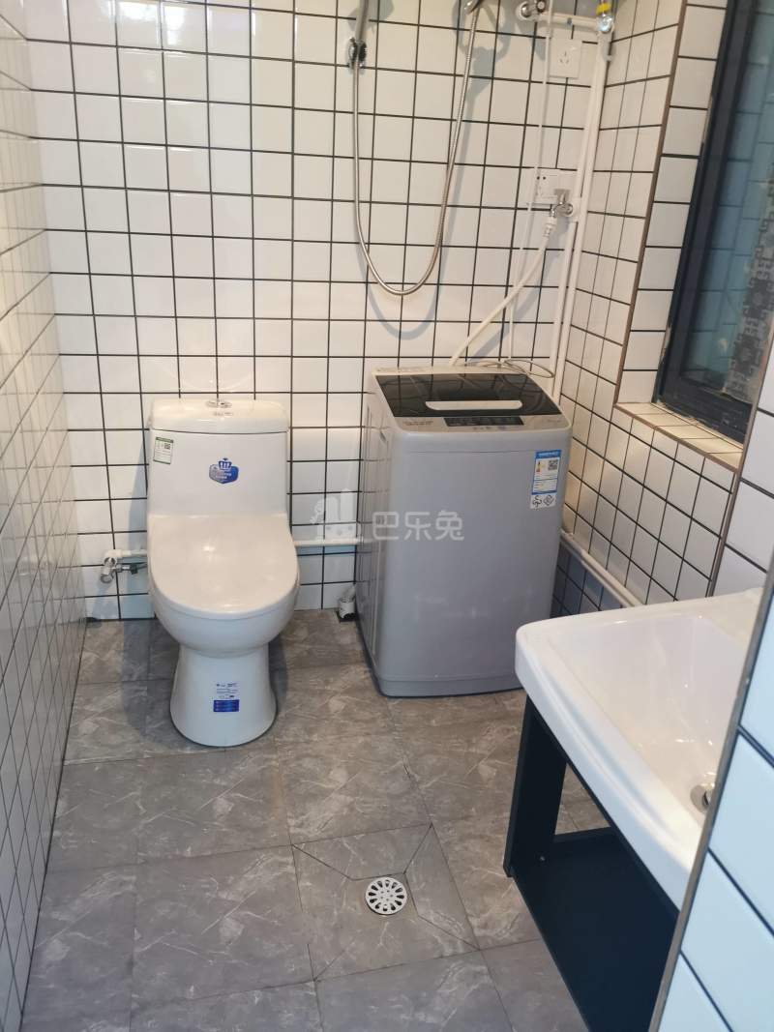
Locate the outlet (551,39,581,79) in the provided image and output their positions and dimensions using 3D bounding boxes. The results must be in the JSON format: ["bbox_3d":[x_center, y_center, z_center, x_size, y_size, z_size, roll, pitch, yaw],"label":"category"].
[{"bbox_3d":[0.462,-1.182,2.080,0.086,0.086,0.010,-2,24,-13],"label":"outlet"}]

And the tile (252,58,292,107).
[{"bbox_3d":[-0.274,-1.035,1.929,0.099,0.099,0.009,-2,23,-13],"label":"tile"}]

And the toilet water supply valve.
[{"bbox_3d":[-0.734,0.130,2.253,0.125,0.060,0.110,-2,24,-12],"label":"toilet water supply valve"}]

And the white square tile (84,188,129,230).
[{"bbox_3d":[-0.678,-0.739,1.950,0.098,0.098,0.009,-2,24,-13],"label":"white square tile"}]

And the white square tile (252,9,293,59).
[{"bbox_3d":[-0.268,-1.123,1.881,0.098,0.098,0.009,-2,24,-13],"label":"white square tile"}]

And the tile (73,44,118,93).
[{"bbox_3d":[-0.679,-1.041,1.879,0.100,0.100,0.008,-2,24,-13],"label":"tile"}]

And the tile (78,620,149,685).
[{"bbox_3d":[-0.752,0.371,2.242,0.189,0.010,0.313,-2,23,-13],"label":"tile"}]

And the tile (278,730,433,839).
[{"bbox_3d":[-0.080,0.604,1.807,0.300,0.010,0.300,-2,24,-12],"label":"tile"}]

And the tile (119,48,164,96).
[{"bbox_3d":[-0.567,-1.022,1.861,0.098,0.098,0.010,-2,24,-12],"label":"tile"}]

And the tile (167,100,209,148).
[{"bbox_3d":[-0.484,-0.954,1.965,0.100,0.100,0.008,-2,24,-13],"label":"tile"}]

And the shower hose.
[{"bbox_3d":[0.060,-0.910,2.047,0.300,0.682,0.090,-2,24,-13],"label":"shower hose"}]

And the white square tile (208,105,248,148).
[{"bbox_3d":[-0.384,-0.958,1.987,0.100,0.100,0.008,-2,24,-13],"label":"white square tile"}]

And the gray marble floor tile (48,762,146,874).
[{"bbox_3d":[-0.610,0.631,1.707,0.169,0.010,0.300,-2,25,-14],"label":"gray marble floor tile"}]

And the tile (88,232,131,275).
[{"bbox_3d":[-0.686,-0.649,1.996,0.099,0.099,0.009,-2,23,-13],"label":"tile"}]

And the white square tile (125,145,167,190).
[{"bbox_3d":[-0.575,-0.835,1.933,0.098,0.098,0.009,-2,24,-13],"label":"white square tile"}]

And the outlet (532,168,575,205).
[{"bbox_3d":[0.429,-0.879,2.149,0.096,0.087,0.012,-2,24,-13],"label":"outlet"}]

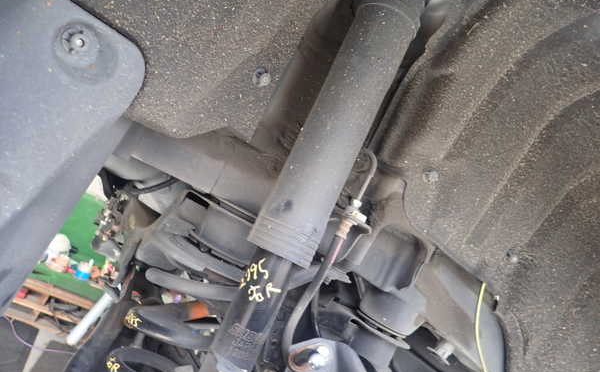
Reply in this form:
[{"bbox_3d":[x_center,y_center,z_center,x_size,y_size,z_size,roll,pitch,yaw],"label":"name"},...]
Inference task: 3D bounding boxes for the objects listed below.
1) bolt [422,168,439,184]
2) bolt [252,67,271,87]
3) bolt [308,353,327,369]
[{"bbox_3d":[0.151,-0.012,0.500,0.017,0.017,0.012,20,4,-24],"label":"bolt"},{"bbox_3d":[-0.041,-0.115,0.460,0.017,0.017,0.012,21,6,-27],"label":"bolt"},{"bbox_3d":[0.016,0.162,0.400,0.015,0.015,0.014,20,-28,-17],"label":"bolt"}]

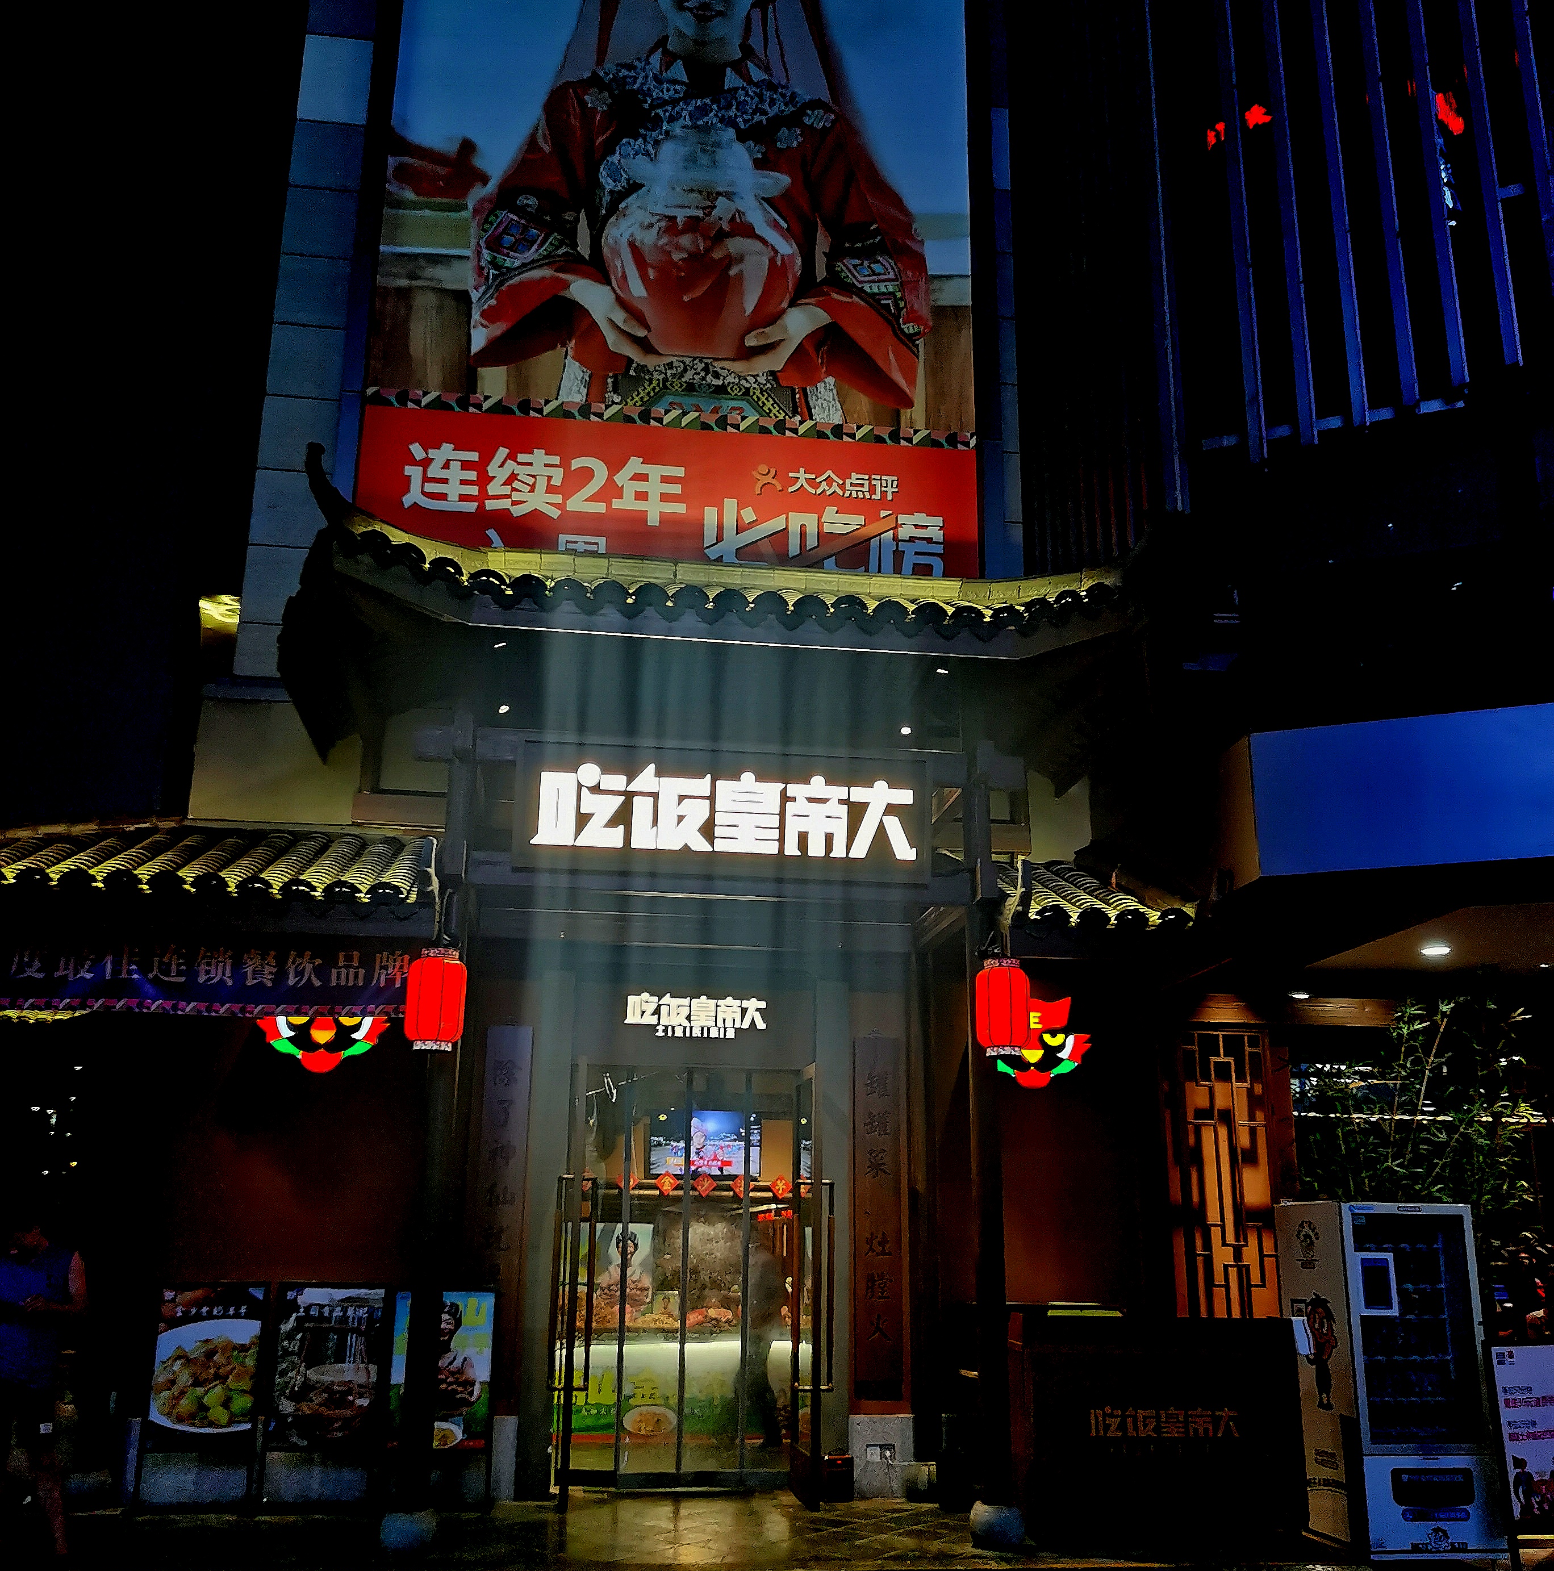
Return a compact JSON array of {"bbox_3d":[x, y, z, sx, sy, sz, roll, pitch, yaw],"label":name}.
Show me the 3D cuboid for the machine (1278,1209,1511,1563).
[{"bbox_3d":[3.552,3.424,9.445,0.830,1.880,0.800,4,-17,-10],"label":"machine"}]

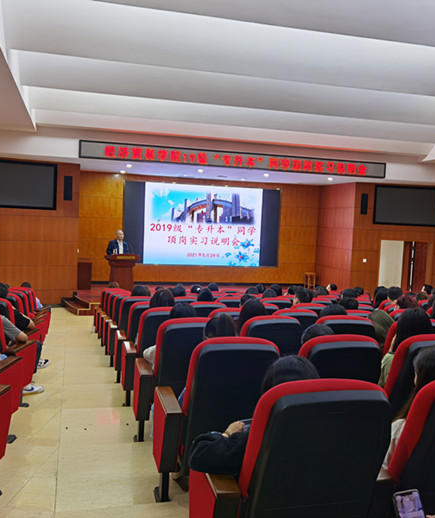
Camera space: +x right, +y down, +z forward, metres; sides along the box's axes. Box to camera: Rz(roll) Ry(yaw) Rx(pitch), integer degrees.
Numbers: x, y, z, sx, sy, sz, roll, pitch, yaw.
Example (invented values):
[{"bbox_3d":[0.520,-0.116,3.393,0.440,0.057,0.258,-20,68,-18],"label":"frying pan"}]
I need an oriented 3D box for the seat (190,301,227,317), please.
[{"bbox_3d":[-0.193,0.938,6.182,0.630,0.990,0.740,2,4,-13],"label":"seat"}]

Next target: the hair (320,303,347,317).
[{"bbox_3d":[0.892,0.446,4.170,0.180,0.190,0.195,1,4,-15],"label":"hair"}]

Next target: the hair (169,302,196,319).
[{"bbox_3d":[-0.254,0.418,3.912,0.185,0.200,0.200,2,4,-11],"label":"hair"}]

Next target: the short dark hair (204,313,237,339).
[{"bbox_3d":[0.012,0.397,2.925,0.160,0.210,0.190,1,4,-15],"label":"short dark hair"}]

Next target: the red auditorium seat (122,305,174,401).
[{"bbox_3d":[-0.478,0.835,4.797,0.610,0.885,0.650,1,4,-15],"label":"red auditorium seat"}]

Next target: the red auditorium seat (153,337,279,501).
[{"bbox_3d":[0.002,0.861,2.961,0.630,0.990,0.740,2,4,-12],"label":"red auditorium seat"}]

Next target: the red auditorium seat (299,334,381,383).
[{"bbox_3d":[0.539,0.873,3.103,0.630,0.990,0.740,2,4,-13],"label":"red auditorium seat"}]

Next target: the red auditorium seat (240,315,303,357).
[{"bbox_3d":[0.333,0.834,4.007,0.610,0.885,0.650,1,4,-15],"label":"red auditorium seat"}]

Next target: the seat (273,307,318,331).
[{"bbox_3d":[0.608,0.929,5.266,0.630,0.990,0.740,2,4,-13],"label":"seat"}]

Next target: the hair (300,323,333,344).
[{"bbox_3d":[0.565,0.464,3.074,0.160,0.200,0.190,1,4,-15],"label":"hair"}]

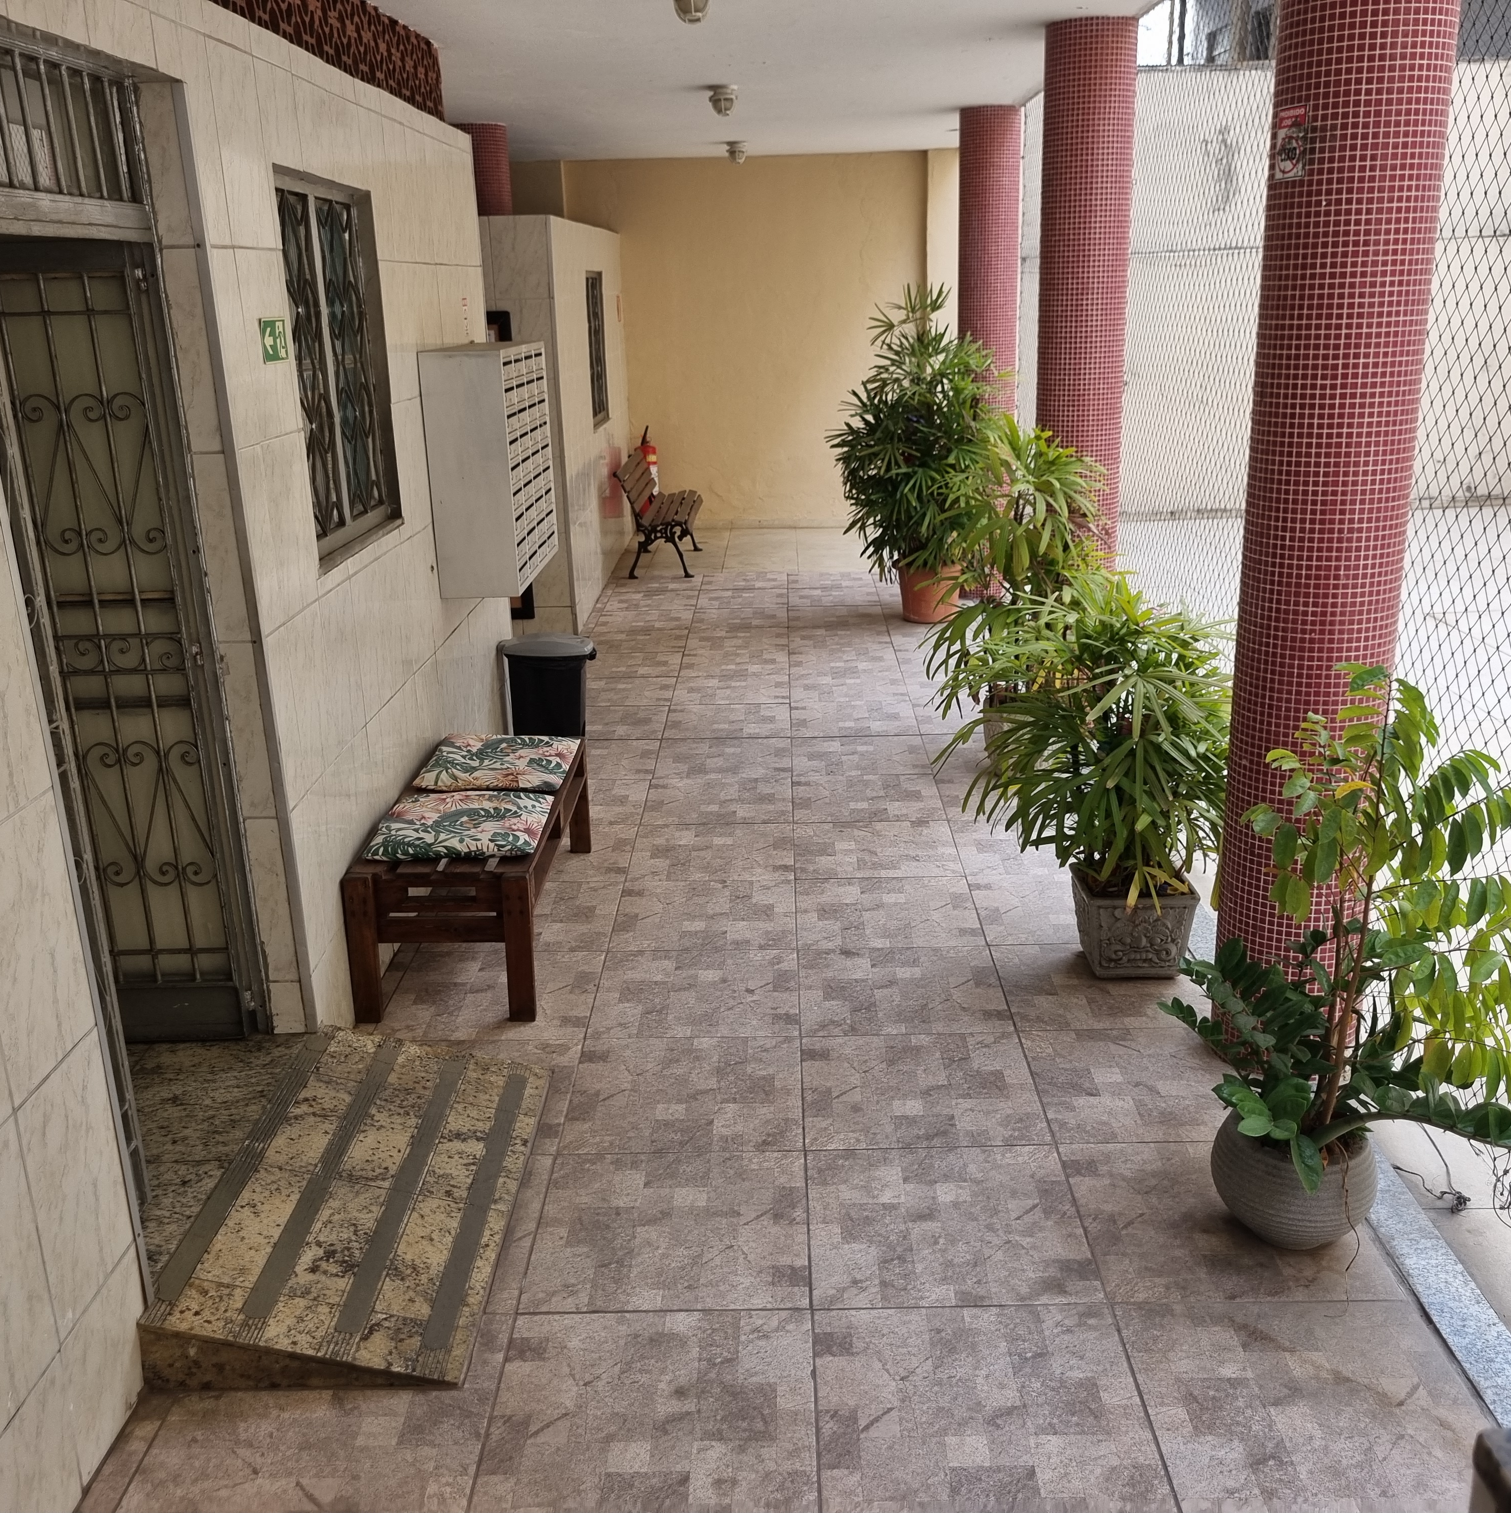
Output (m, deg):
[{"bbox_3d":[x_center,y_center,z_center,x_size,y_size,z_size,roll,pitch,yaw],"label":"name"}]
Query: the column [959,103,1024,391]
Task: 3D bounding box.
[{"bbox_3d":[1.466,-2.477,9.562,0.363,2.977,0.363,-1,17,1],"label":"column"}]

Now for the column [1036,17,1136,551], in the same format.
[{"bbox_3d":[1.413,-1.553,6.600,0.363,2.977,0.363,-1,17,1],"label":"column"}]

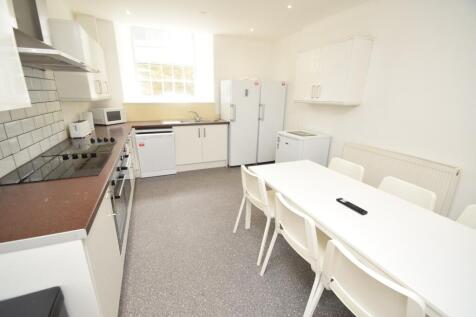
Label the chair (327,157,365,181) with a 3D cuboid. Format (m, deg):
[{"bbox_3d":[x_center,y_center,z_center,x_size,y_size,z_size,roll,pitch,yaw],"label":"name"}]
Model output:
[{"bbox_3d":[0.860,0.438,2.007,0.530,0.800,0.470,-6,19,-23],"label":"chair"}]

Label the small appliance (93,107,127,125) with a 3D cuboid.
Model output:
[{"bbox_3d":[-2.199,-0.732,3.400,0.320,0.260,0.420,7,18,19],"label":"small appliance"}]

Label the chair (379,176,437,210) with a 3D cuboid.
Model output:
[{"bbox_3d":[1.038,0.601,1.494,0.530,0.800,0.470,-6,19,-23],"label":"chair"}]

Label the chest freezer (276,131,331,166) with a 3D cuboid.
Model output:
[{"bbox_3d":[1.032,0.019,3.279,0.560,0.850,0.600,-6,19,-23],"label":"chest freezer"}]

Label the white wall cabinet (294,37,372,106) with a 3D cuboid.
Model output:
[{"bbox_3d":[1.364,-1.249,3.030,0.350,0.770,0.990,-6,19,-23],"label":"white wall cabinet"}]

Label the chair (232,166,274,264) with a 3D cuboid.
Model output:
[{"bbox_3d":[0.305,0.460,1.905,0.530,0.800,0.470,-8,19,-26],"label":"chair"}]

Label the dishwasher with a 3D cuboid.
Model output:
[{"bbox_3d":[-1.521,-0.168,3.728,0.600,0.850,0.600,-6,19,-23],"label":"dishwasher"}]

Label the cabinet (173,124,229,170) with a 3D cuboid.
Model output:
[{"bbox_3d":[-0.769,-0.258,4.030,1.010,0.870,0.580,-6,19,-23],"label":"cabinet"}]

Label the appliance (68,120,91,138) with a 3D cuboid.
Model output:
[{"bbox_3d":[-1.860,-0.353,2.353,0.150,0.180,0.270,-6,19,-23],"label":"appliance"}]

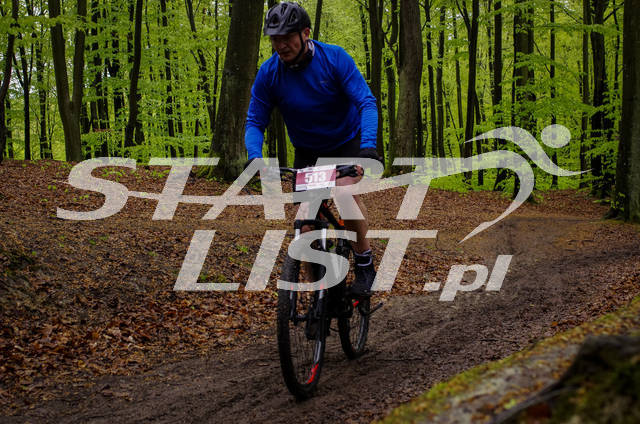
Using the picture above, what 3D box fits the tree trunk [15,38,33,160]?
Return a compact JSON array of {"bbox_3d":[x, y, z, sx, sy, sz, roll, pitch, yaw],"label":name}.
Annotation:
[{"bbox_3d":[-6.106,-2.317,19.000,0.340,2.500,0.270,0,3,0],"label":"tree trunk"}]

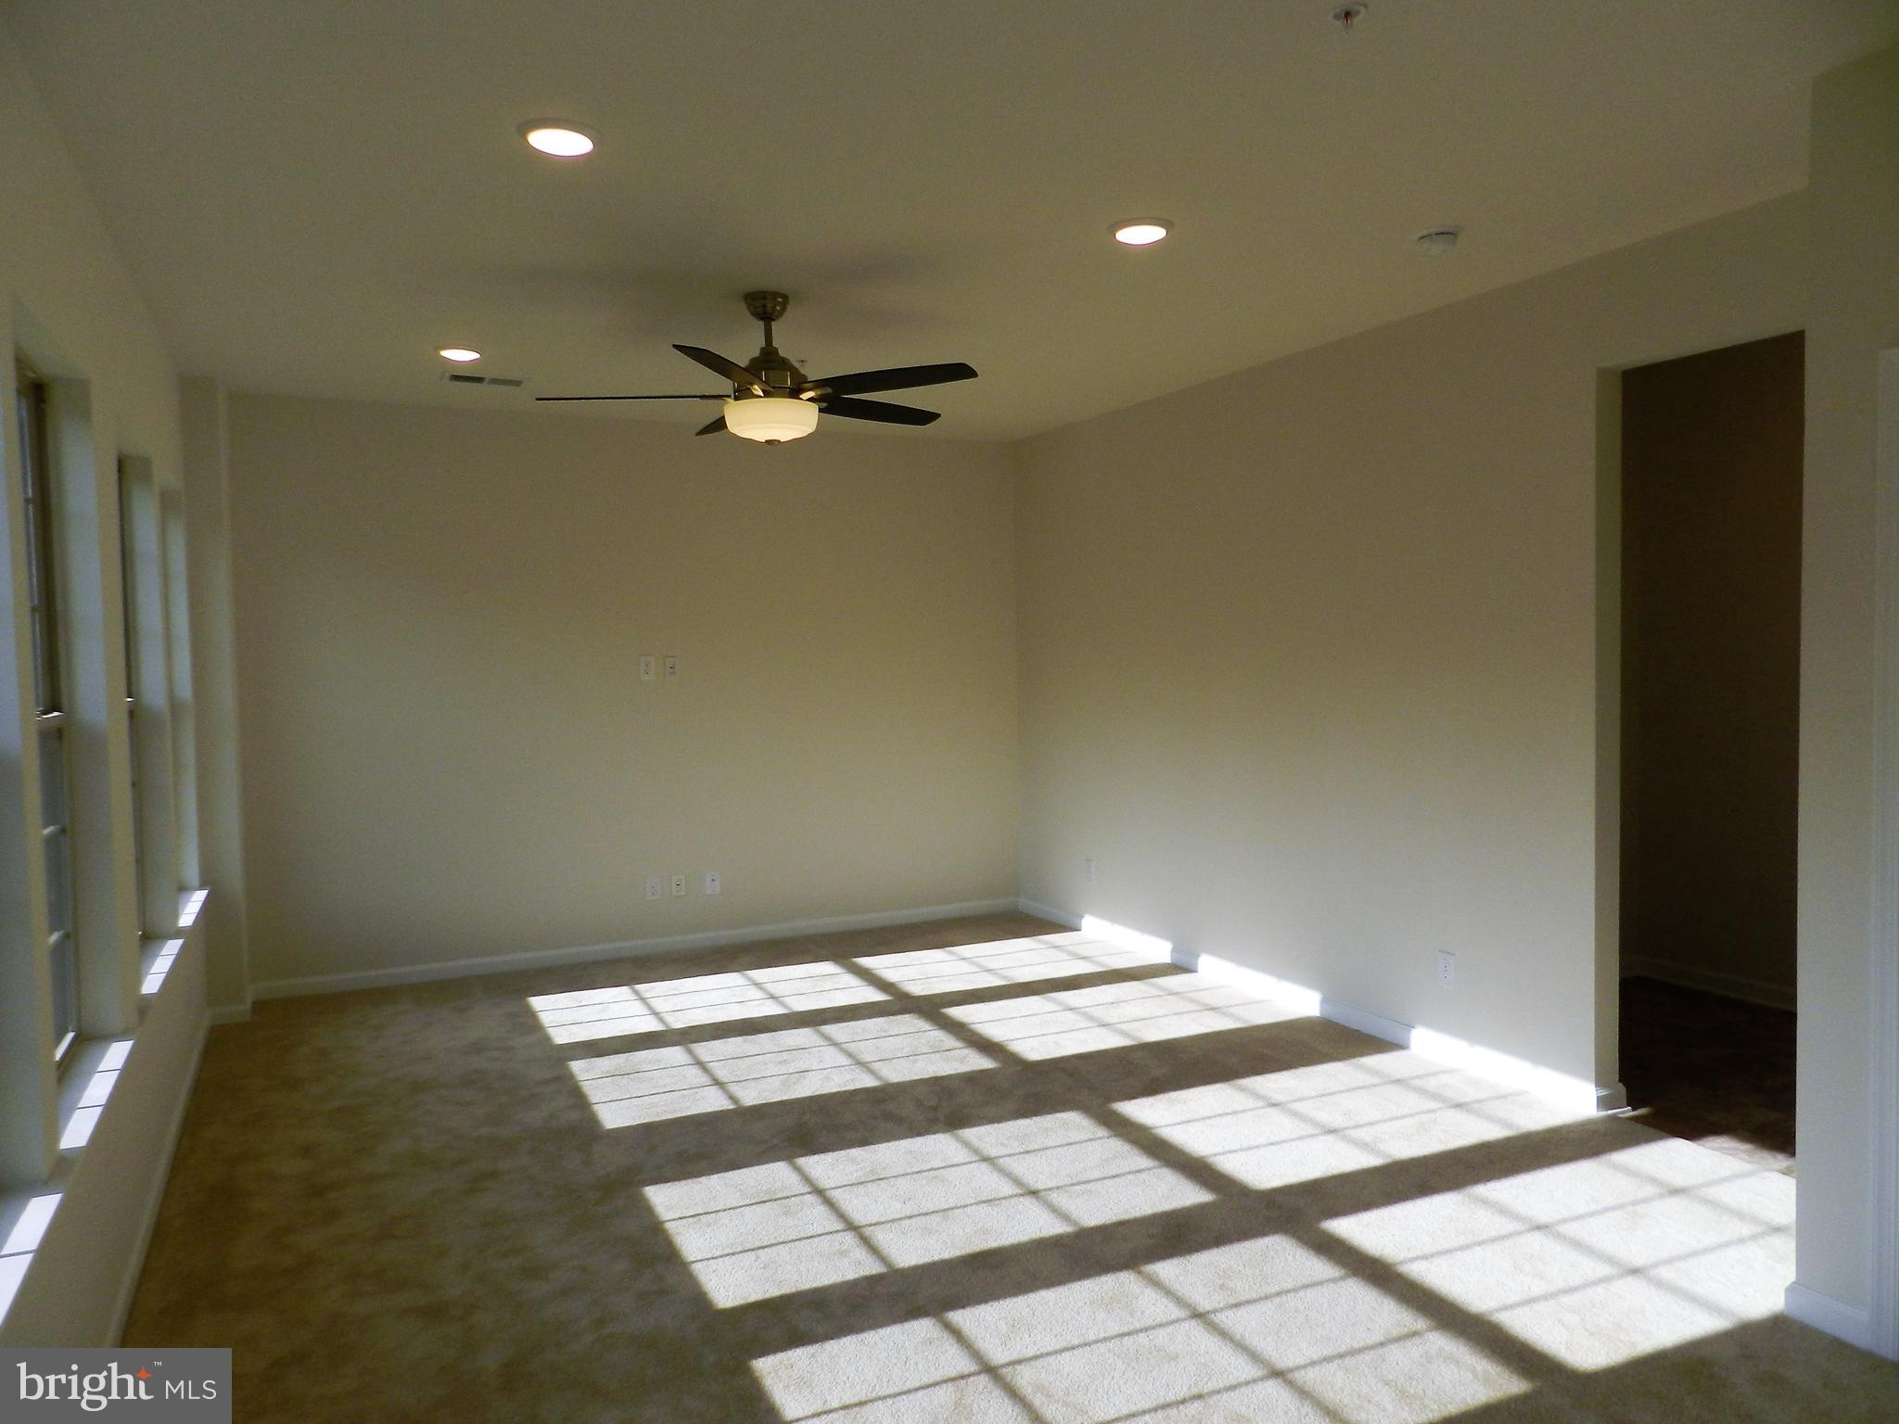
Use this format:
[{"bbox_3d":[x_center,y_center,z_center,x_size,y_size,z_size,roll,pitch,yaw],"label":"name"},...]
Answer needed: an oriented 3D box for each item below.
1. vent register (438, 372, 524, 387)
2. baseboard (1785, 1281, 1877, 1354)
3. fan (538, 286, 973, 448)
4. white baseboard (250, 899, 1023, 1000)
[{"bbox_3d":[-2.016,-1.433,5.485,0.350,0.020,0.175,-2,3,-26],"label":"vent register"},{"bbox_3d":[1.925,1.319,2.760,0.016,0.077,0.173,-2,3,-26],"label":"baseboard"},{"bbox_3d":[-0.626,-1.164,4.309,1.500,0.497,1.460,-2,3,-26],"label":"fan"},{"bbox_3d":[-1.368,1.205,6.598,3.970,0.074,0.015,-2,3,-26],"label":"white baseboard"}]

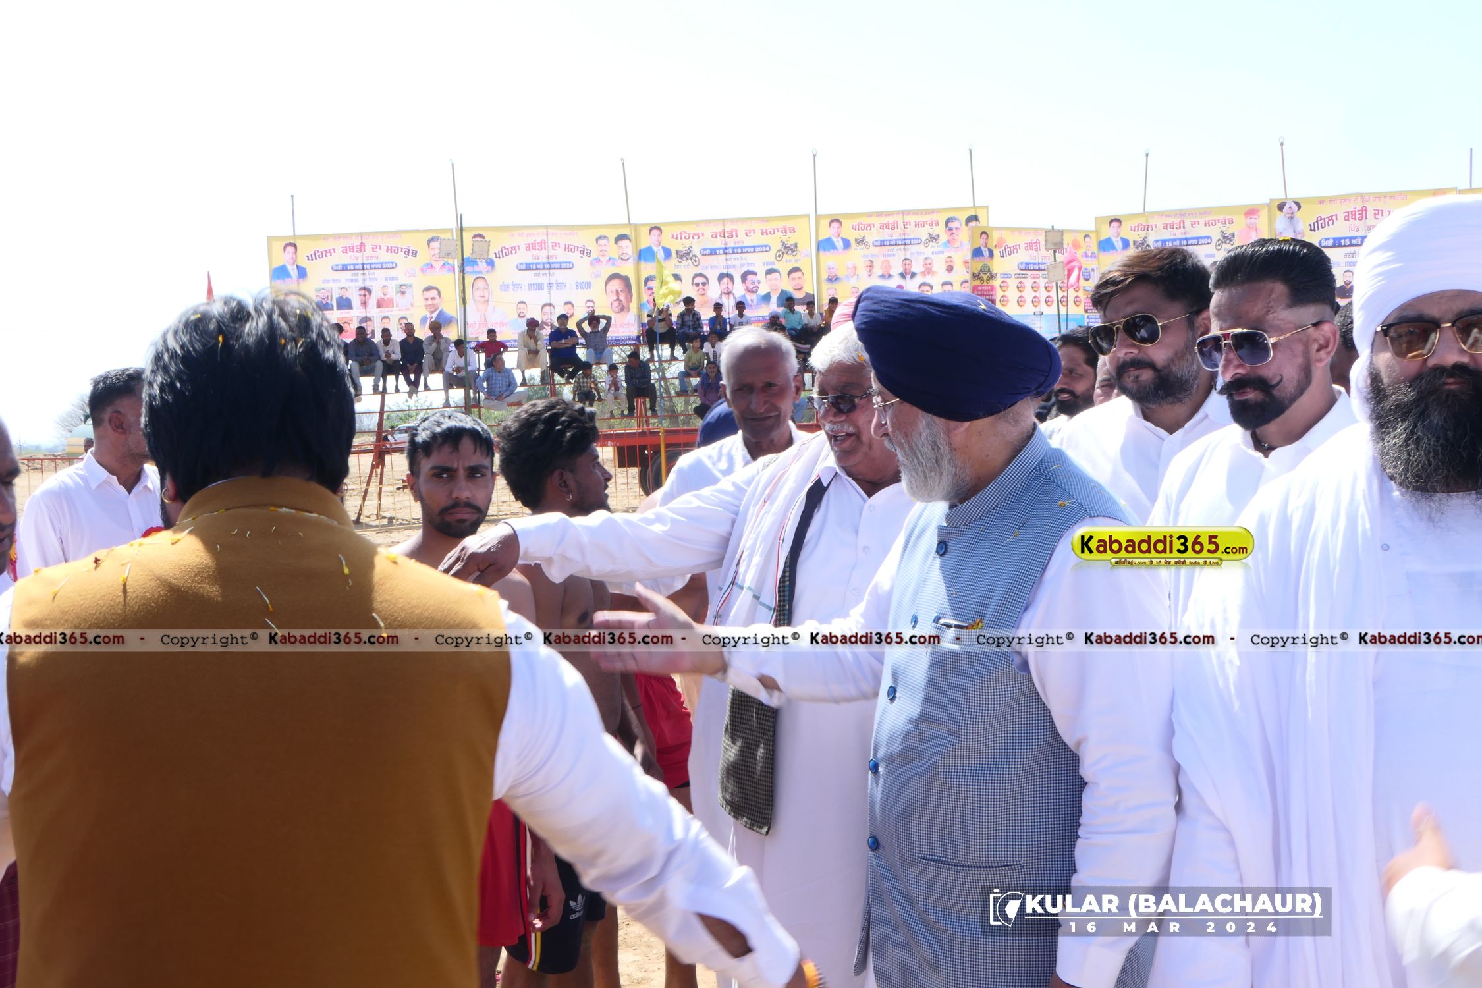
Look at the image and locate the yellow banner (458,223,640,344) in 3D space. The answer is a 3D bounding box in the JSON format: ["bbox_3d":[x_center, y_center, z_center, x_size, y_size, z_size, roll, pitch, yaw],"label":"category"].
[{"bbox_3d":[-3.361,-3.677,29.600,3.150,2.080,0.060,-3,3,-7],"label":"yellow banner"}]

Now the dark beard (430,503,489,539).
[{"bbox_3d":[-0.541,0.051,3.240,0.115,0.072,0.085,-3,3,-19],"label":"dark beard"}]

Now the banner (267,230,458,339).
[{"bbox_3d":[-6.543,-3.579,29.300,3.240,2.020,0.060,-3,3,-8],"label":"banner"}]

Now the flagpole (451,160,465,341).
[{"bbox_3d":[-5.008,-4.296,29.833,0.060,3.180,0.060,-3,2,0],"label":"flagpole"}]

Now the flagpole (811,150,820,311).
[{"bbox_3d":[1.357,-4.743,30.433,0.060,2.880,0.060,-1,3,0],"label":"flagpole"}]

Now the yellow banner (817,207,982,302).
[{"bbox_3d":[2.900,-4.055,30.300,3.090,2.000,0.060,-2,3,2],"label":"yellow banner"}]

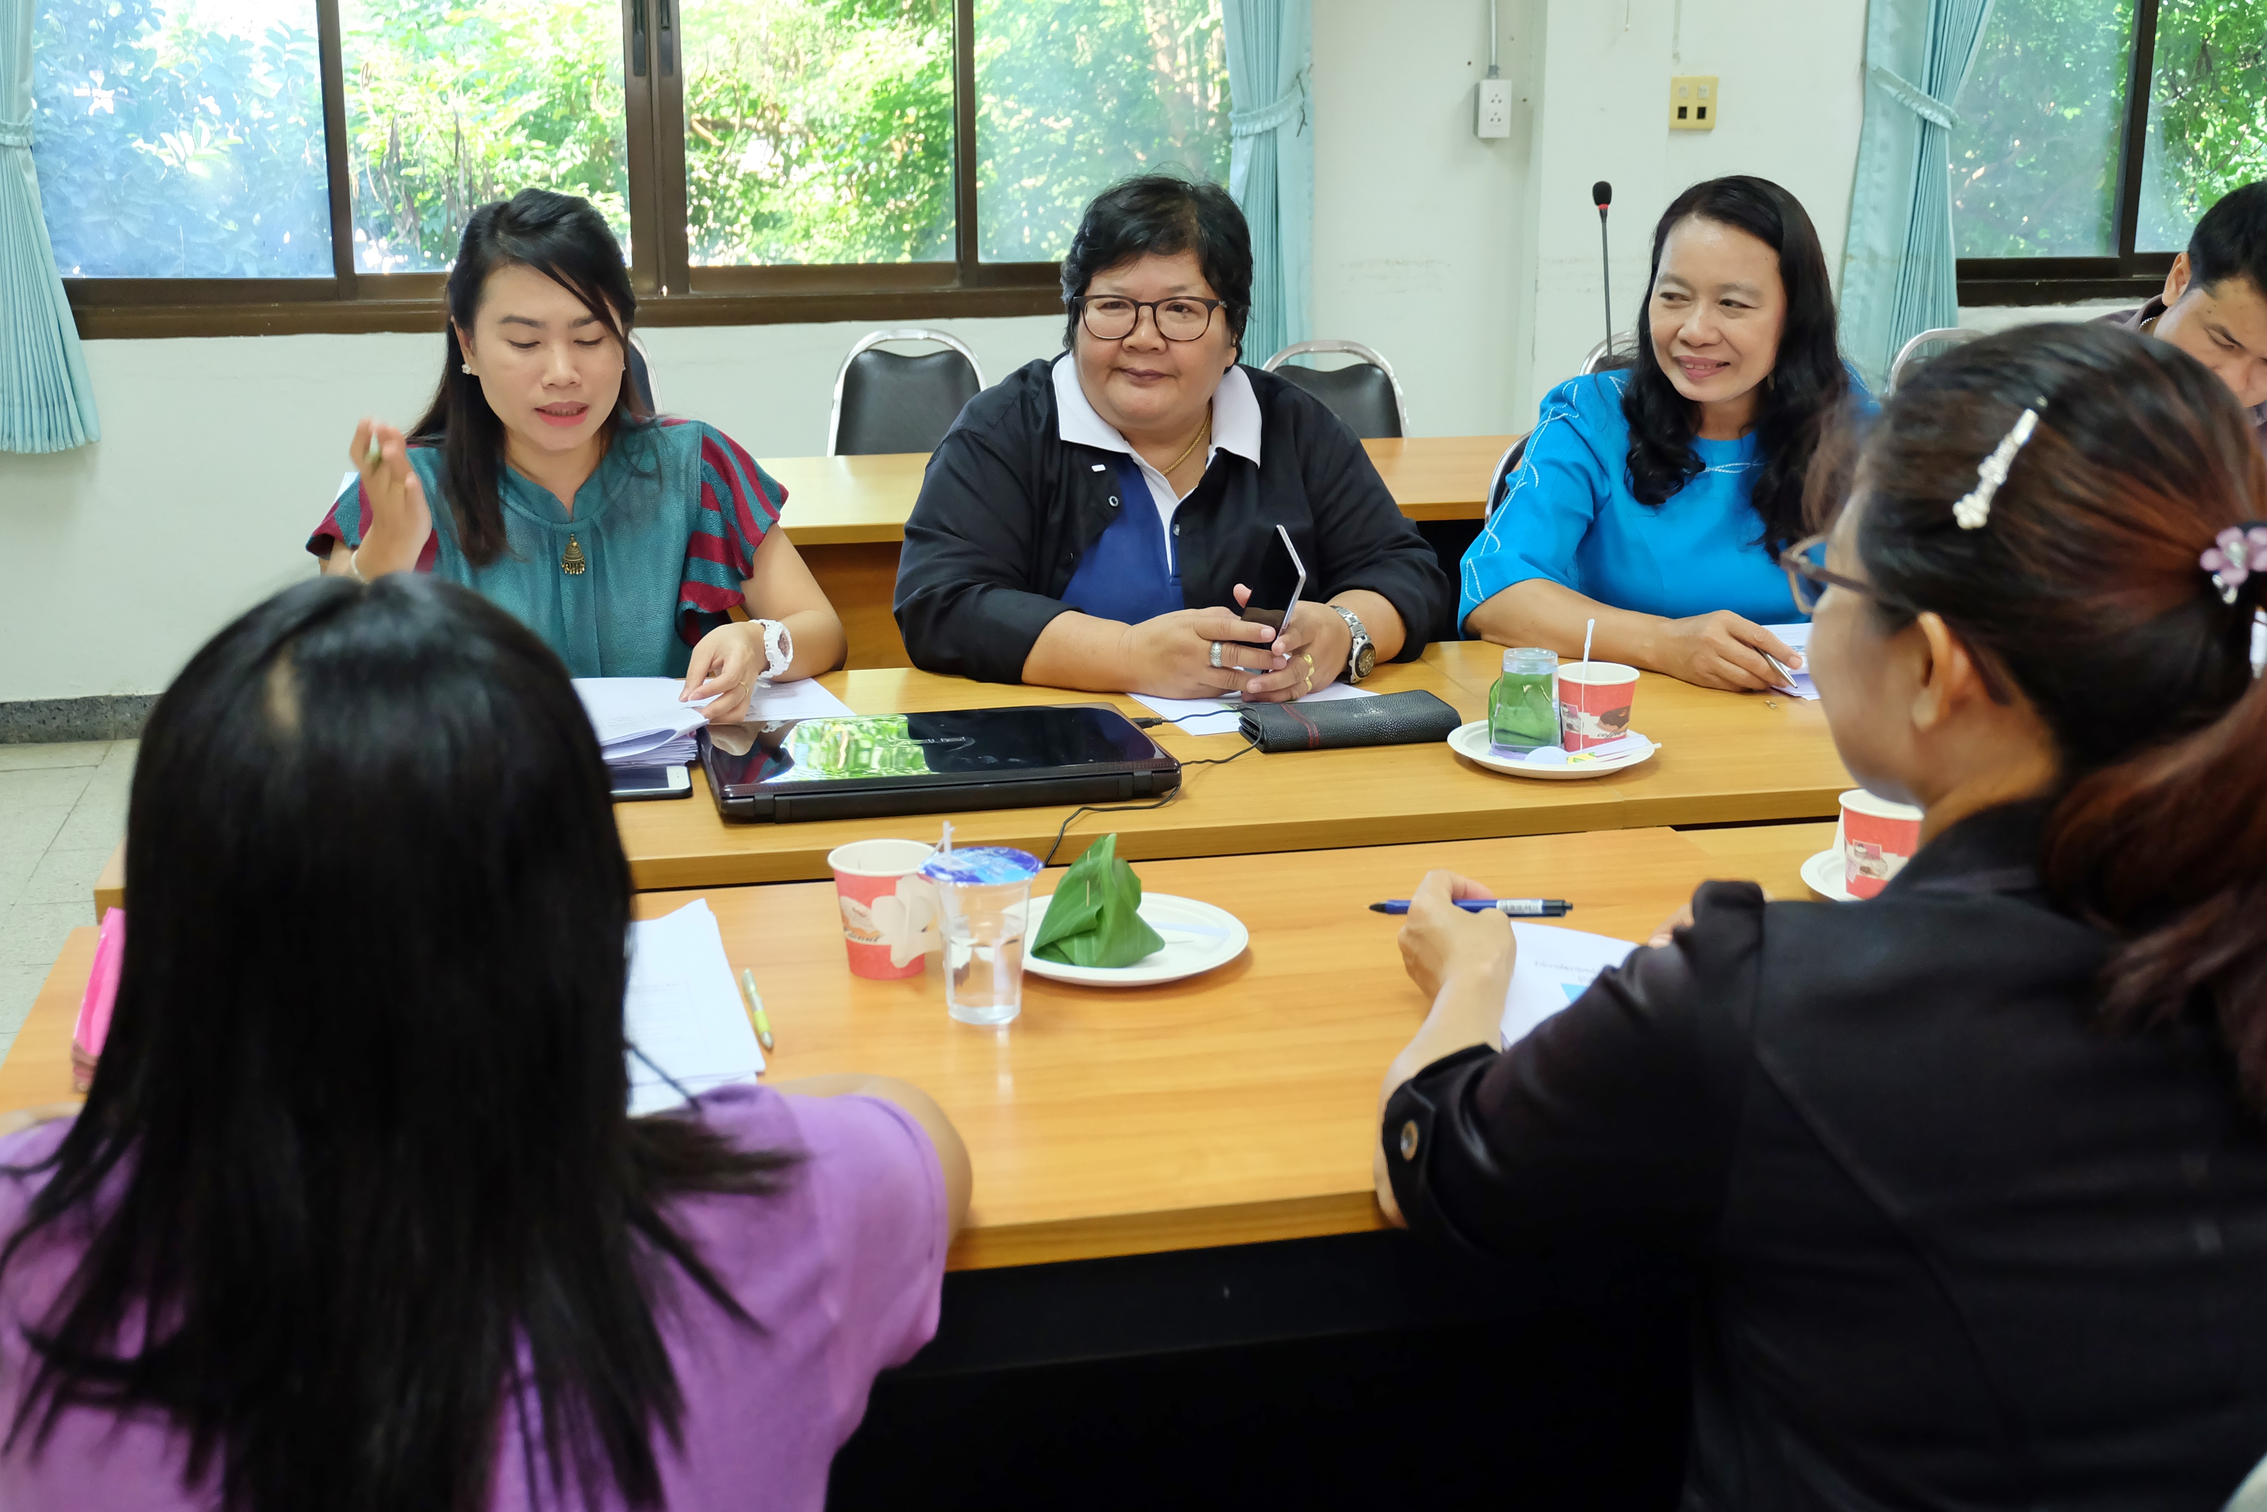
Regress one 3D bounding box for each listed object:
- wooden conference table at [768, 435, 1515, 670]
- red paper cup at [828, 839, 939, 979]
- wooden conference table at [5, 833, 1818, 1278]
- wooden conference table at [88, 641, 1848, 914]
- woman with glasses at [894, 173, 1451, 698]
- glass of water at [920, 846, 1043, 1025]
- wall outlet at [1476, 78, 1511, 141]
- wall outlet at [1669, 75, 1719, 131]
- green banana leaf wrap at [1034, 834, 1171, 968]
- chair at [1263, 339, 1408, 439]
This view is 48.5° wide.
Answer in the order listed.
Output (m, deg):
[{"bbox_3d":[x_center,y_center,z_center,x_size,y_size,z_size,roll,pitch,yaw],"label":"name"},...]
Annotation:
[{"bbox_3d":[0.044,-0.050,3.806,1.500,0.750,0.600,-3,16,-12],"label":"wooden conference table"},{"bbox_3d":[-0.165,0.106,1.702,0.076,0.079,0.075,0,16,0],"label":"red paper cup"},{"bbox_3d":[-0.051,0.527,1.736,1.300,0.750,0.600,-3,16,-12],"label":"wooden conference table"},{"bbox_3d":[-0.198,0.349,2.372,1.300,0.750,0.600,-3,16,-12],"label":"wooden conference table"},{"bbox_3d":[0.034,-0.005,2.752,0.610,1.230,0.660,-3,16,-12],"label":"woman with glasses"},{"bbox_3d":[-0.097,0.119,1.621,0.079,0.099,0.079,-3,16,-12],"label":"glass of water"},{"bbox_3d":[0.761,-1.368,5.329,0.071,0.119,0.040,-3,16,-12],"label":"wall outlet"},{"bbox_3d":[1.192,-1.390,5.367,0.110,0.111,0.012,-3,16,-12],"label":"wall outlet"},{"bbox_3d":[-0.024,0.092,1.700,0.092,0.084,0.084,-3,16,-12],"label":"green banana leaf wrap"},{"bbox_3d":[0.391,-0.258,4.328,0.450,0.875,0.540,-3,16,-12],"label":"chair"}]

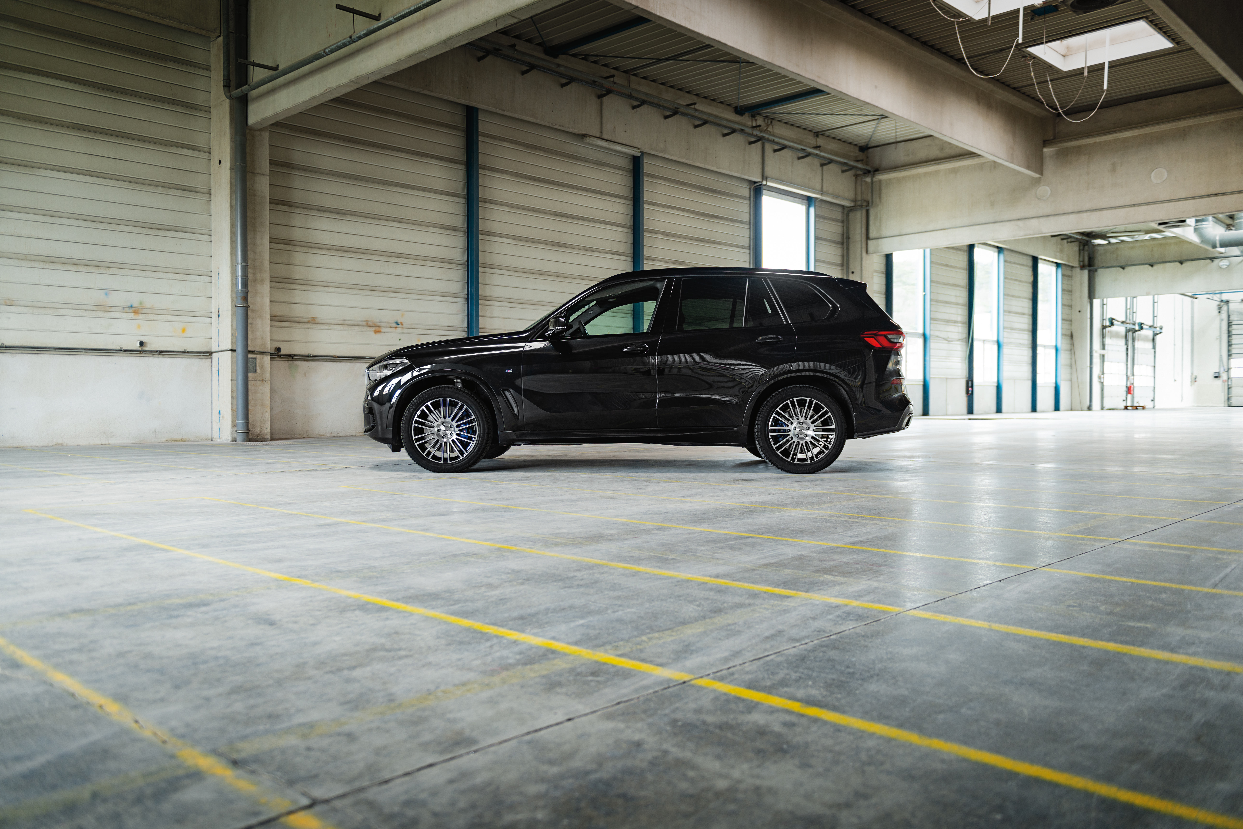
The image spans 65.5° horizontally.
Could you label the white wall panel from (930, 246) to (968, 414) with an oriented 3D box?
[{"bbox_3d":[10.709,-2.941,31.696,0.200,5.900,2.800,1,2,44],"label":"white wall panel"}]

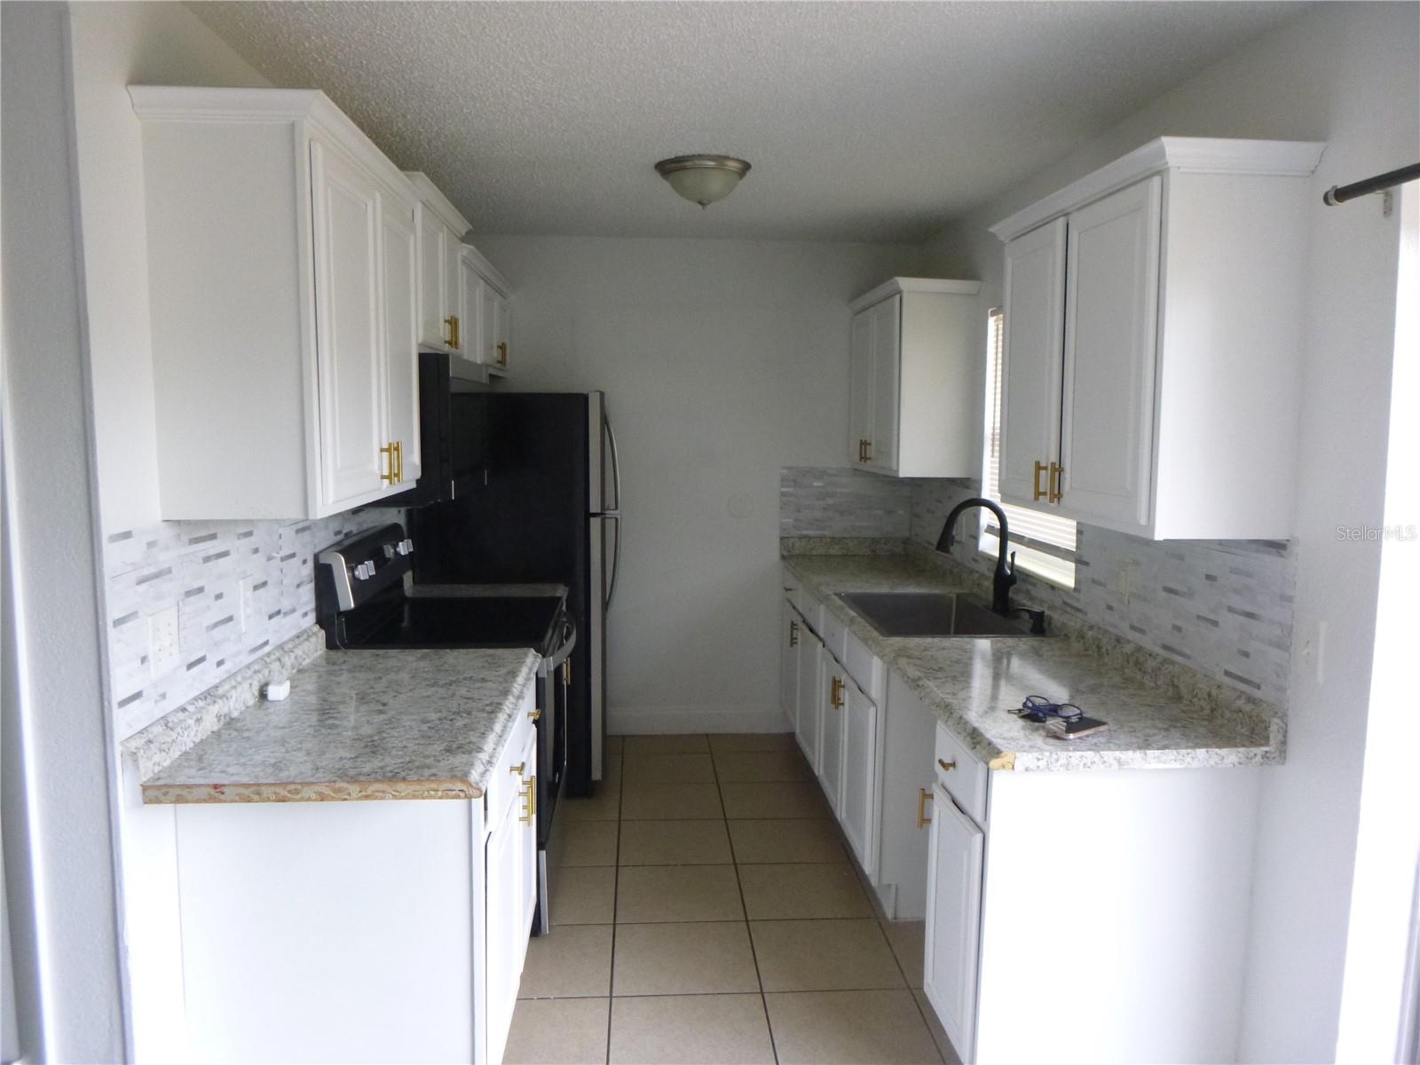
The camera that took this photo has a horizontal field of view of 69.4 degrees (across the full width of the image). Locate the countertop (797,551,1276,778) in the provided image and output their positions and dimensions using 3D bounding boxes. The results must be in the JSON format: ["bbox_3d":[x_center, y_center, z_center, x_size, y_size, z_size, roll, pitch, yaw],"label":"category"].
[{"bbox_3d":[0.789,0.315,3.643,0.653,0.050,3.016,0,6,-4],"label":"countertop"}]

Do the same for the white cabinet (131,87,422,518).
[{"bbox_3d":[-0.926,-0.470,2.394,0.335,0.807,0.931,0,6,-4],"label":"white cabinet"}]

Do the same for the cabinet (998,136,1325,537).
[{"bbox_3d":[1.018,-0.428,2.547,0.337,0.790,1.000,0,6,-4],"label":"cabinet"}]

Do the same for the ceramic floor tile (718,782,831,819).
[{"bbox_3d":[0.255,1.124,4.295,0.412,0.010,0.412,0,6,-4],"label":"ceramic floor tile"}]

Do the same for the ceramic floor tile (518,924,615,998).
[{"bbox_3d":[-0.491,1.262,3.014,0.411,0.010,0.411,0,6,-4],"label":"ceramic floor tile"}]

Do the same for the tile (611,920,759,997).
[{"bbox_3d":[-0.076,1.263,3.042,0.411,0.010,0.411,0,6,-4],"label":"tile"}]

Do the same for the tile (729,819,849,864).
[{"bbox_3d":[0.284,1.173,3.895,0.411,0.010,0.411,0,6,-4],"label":"tile"}]

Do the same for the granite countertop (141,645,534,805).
[{"bbox_3d":[-0.768,0.416,2.439,0.617,0.037,1.110,0,6,-4],"label":"granite countertop"}]

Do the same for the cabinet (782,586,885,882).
[{"bbox_3d":[0.767,0.683,4.213,0.612,0.820,1.964,0,6,-4],"label":"cabinet"}]

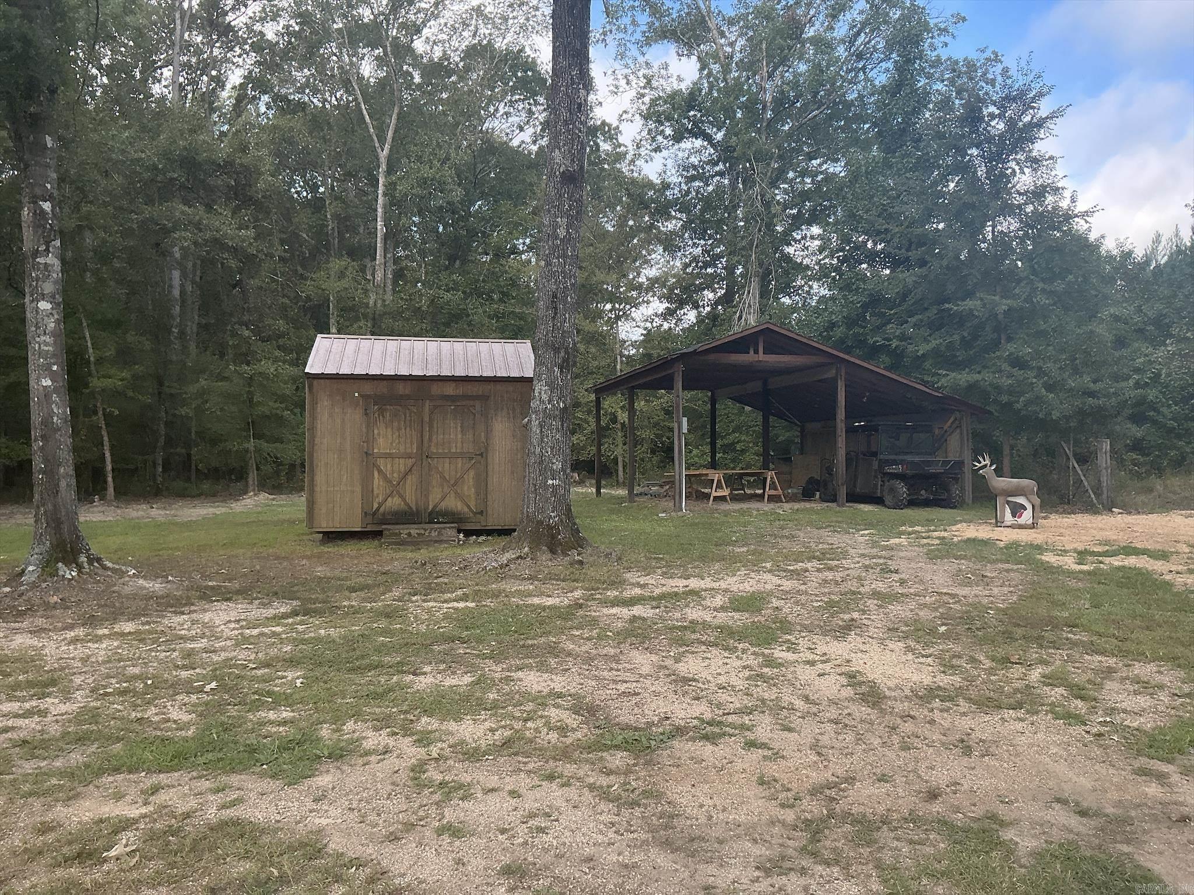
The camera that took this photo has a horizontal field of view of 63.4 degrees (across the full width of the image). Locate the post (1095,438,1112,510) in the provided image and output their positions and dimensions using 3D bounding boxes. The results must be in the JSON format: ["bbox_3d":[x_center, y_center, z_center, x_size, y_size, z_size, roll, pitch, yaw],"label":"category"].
[{"bbox_3d":[11.023,0.578,21.000,0.230,1.500,0.210,0,0,18],"label":"post"}]

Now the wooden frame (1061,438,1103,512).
[{"bbox_3d":[10.938,0.621,21.800,0.880,1.560,0.200,0,0,6],"label":"wooden frame"}]

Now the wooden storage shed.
[{"bbox_3d":[-3.068,-0.321,17.302,3.745,3.350,3.200,0,0,-10],"label":"wooden storage shed"}]

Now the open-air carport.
[{"bbox_3d":[4.375,-0.652,26.332,7.390,4.139,10.500,0,0,-10],"label":"open-air carport"}]

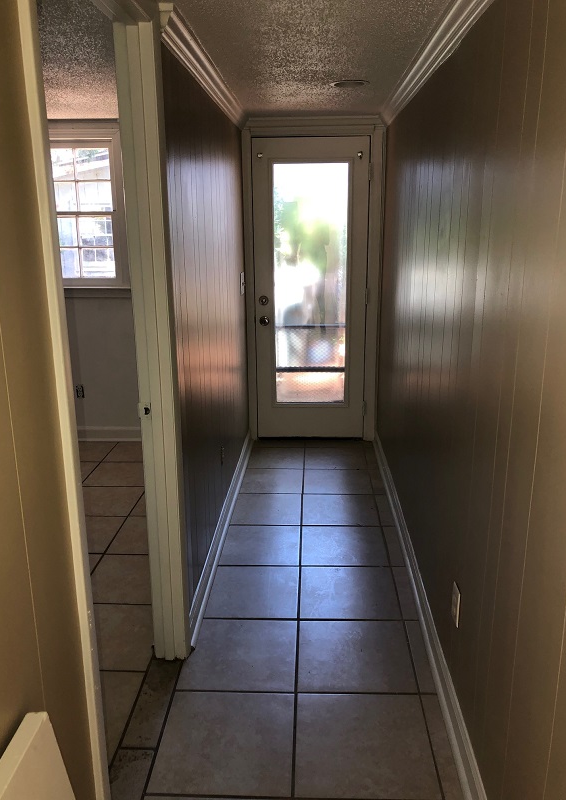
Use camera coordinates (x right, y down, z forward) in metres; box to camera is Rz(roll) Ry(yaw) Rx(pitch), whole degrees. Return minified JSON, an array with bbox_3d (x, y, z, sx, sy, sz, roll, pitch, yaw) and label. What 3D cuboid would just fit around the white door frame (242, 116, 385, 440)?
[{"bbox_3d":[0.203,-0.750,4.399,0.910,2.135,0.120,0,15,3],"label":"white door frame"}]

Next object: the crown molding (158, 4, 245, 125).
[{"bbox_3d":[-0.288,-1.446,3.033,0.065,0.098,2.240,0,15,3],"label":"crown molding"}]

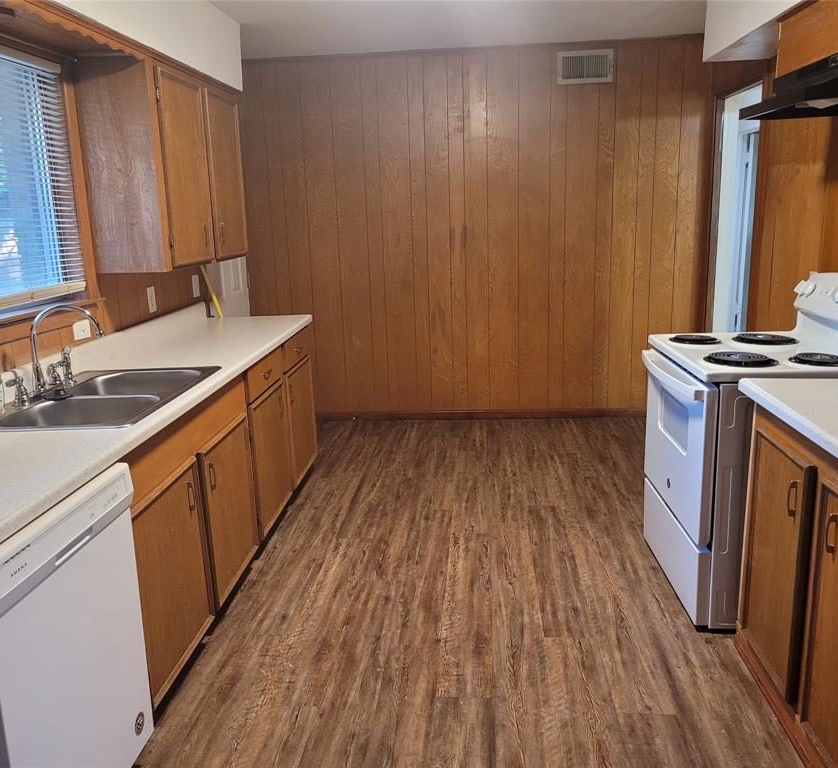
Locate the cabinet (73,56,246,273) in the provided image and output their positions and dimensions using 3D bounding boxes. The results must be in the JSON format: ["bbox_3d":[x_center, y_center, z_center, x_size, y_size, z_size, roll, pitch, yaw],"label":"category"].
[{"bbox_3d":[-1.149,-0.991,3.628,0.325,0.826,1.077,-1,13,5],"label":"cabinet"}]

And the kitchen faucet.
[{"bbox_3d":[-1.184,-0.123,2.611,0.265,0.288,0.170,-1,13,5],"label":"kitchen faucet"}]

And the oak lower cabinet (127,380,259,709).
[{"bbox_3d":[-1.049,0.459,2.736,0.610,0.823,1.170,-1,13,5],"label":"oak lower cabinet"}]

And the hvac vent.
[{"bbox_3d":[1.063,-2.025,4.912,0.353,0.201,0.025,-1,13,5],"label":"hvac vent"}]

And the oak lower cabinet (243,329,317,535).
[{"bbox_3d":[-0.959,0.187,3.906,0.610,0.823,1.220,-1,13,5],"label":"oak lower cabinet"}]

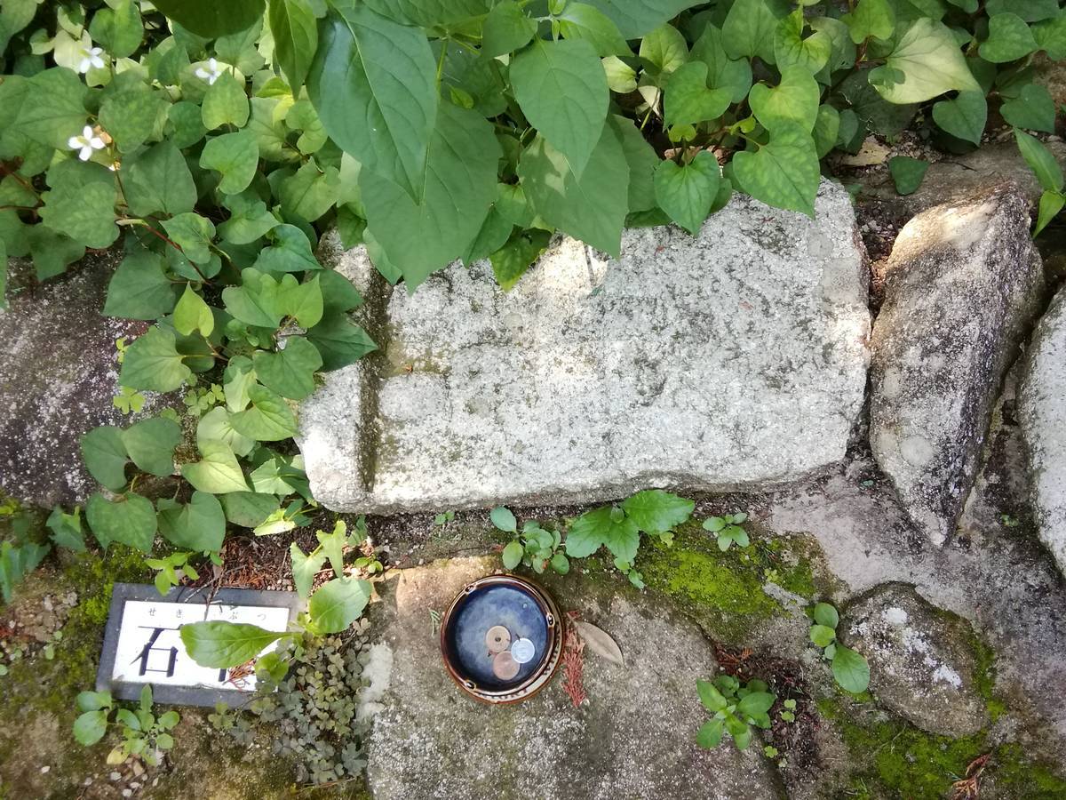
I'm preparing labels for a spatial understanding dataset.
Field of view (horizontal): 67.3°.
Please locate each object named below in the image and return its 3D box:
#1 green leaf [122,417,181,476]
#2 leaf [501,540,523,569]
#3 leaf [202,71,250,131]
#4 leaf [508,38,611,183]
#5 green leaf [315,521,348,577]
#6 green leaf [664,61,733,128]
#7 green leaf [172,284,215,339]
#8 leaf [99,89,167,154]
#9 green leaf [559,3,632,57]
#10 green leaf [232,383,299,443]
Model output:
[{"bbox_3d":[-0.346,0.040,0.725,0.051,0.014,0.051,19,75,-11],"label":"green leaf"},{"bbox_3d":[-0.019,0.138,0.715,0.018,0.007,0.026,7,79,4],"label":"leaf"},{"bbox_3d":[-0.276,-0.270,0.720,0.043,0.012,0.059,-6,78,0],"label":"leaf"},{"bbox_3d":[0.021,-0.233,0.640,0.077,0.022,0.116,-17,87,-1],"label":"leaf"},{"bbox_3d":[-0.169,0.128,0.699,0.026,0.016,0.046,-35,72,-1],"label":"green leaf"},{"bbox_3d":[0.146,-0.271,0.710,0.066,0.015,0.062,-40,76,7],"label":"green leaf"},{"bbox_3d":[-0.329,-0.085,0.775,0.039,0.012,0.057,-13,78,0],"label":"green leaf"},{"bbox_3d":[-0.389,-0.271,0.780,0.060,0.015,0.069,-14,82,-5],"label":"leaf"},{"bbox_3d":[0.048,-0.281,0.610,0.068,0.013,0.043,32,81,7],"label":"green leaf"},{"bbox_3d":[-0.242,0.012,0.720,0.064,0.015,0.045,35,83,5],"label":"green leaf"}]

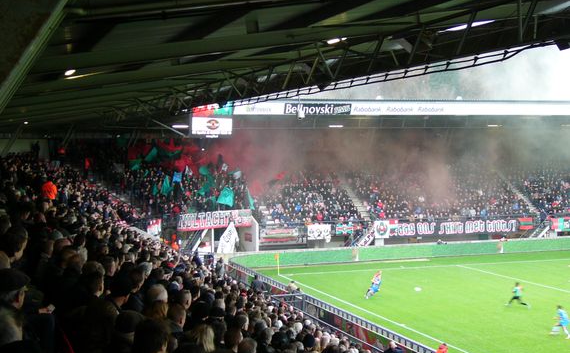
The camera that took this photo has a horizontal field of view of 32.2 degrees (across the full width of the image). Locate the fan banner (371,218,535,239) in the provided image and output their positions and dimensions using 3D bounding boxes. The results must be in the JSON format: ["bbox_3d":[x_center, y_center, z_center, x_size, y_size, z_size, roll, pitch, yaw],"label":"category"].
[{"bbox_3d":[14.304,4.287,83.839,14.800,1.350,0.150,-1,2,-17],"label":"fan banner"}]

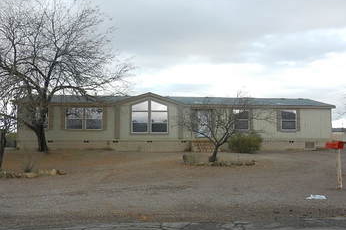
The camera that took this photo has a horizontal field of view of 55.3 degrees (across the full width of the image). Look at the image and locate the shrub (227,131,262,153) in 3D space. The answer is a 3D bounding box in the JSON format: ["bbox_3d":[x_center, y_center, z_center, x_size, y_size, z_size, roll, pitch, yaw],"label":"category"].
[{"bbox_3d":[5.117,1.941,23.300,2.300,1.500,2.100,0,-3,-6],"label":"shrub"}]

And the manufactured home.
[{"bbox_3d":[0.383,0.745,28.308,23.510,4.400,8.500,0,-3,-6],"label":"manufactured home"}]

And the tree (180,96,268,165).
[{"bbox_3d":[2.403,0.641,15.400,4.000,3.200,3.700,0,-3,-6],"label":"tree"}]

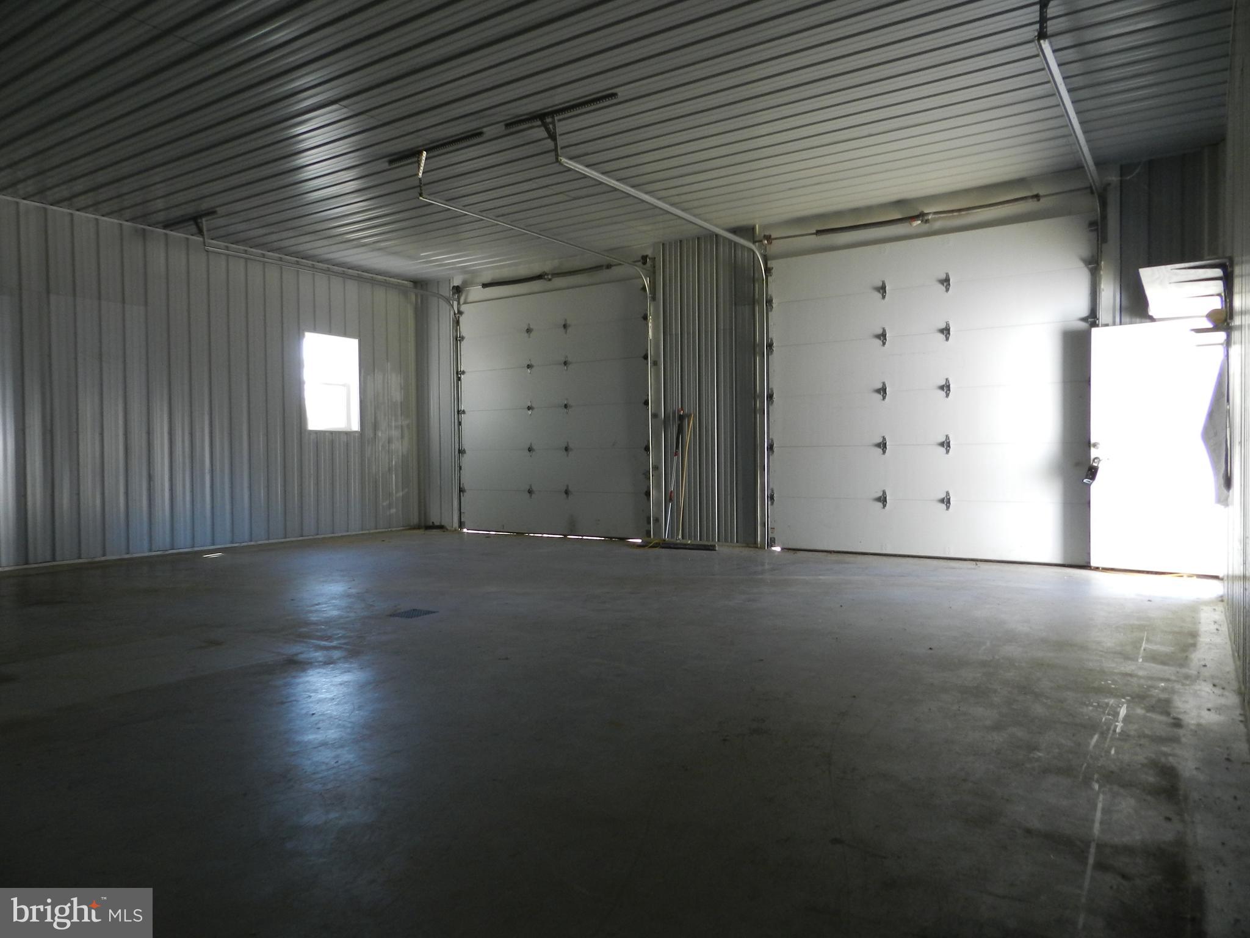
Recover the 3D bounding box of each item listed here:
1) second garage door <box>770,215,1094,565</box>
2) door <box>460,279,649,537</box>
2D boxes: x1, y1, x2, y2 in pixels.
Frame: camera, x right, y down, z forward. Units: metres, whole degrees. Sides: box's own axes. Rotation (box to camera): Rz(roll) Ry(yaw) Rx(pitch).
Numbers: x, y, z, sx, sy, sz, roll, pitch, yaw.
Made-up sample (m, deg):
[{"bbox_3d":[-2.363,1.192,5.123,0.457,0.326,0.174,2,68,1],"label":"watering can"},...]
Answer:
[{"bbox_3d":[2.805,-0.685,8.036,3.040,3.050,0.090,0,1,33],"label":"second garage door"},{"bbox_3d":[-0.965,-0.694,10.482,3.040,3.050,0.090,0,1,33],"label":"door"}]

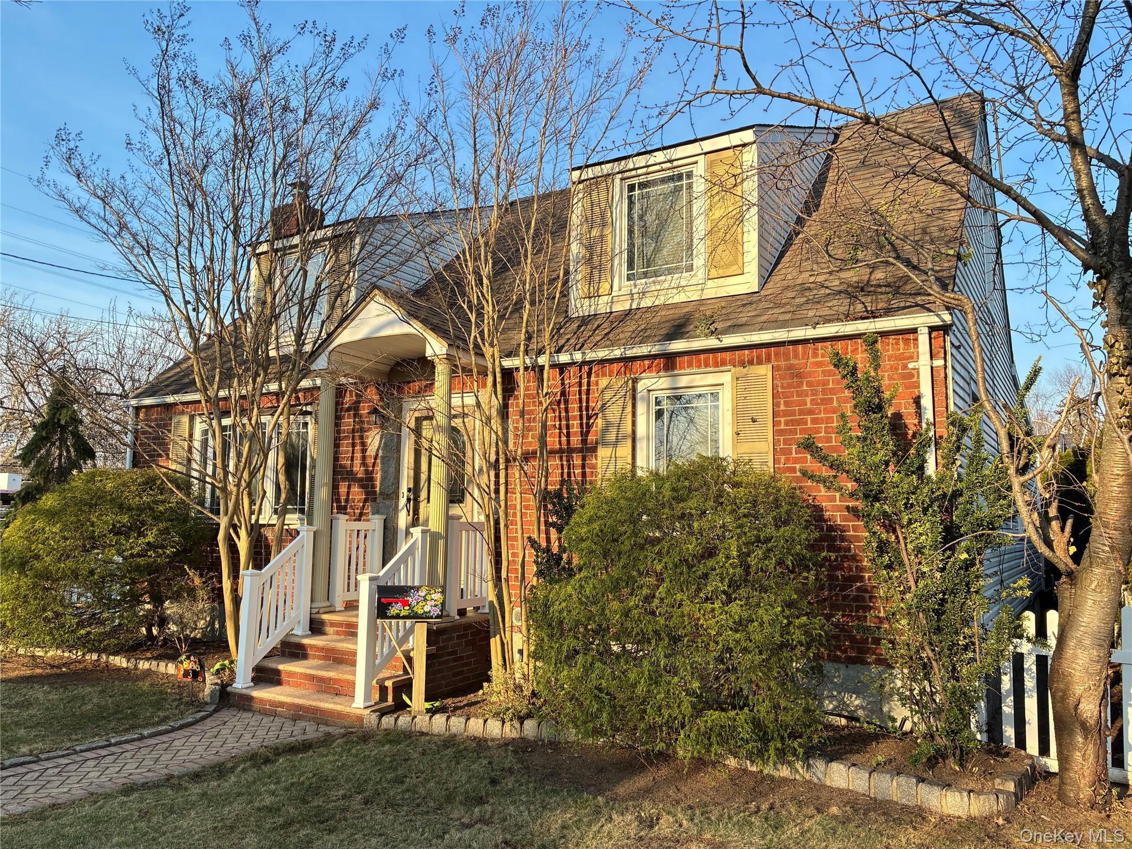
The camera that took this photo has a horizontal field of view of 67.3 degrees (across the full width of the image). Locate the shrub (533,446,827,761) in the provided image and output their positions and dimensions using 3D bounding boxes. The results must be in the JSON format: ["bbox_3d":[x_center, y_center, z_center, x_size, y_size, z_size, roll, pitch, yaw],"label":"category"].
[{"bbox_3d":[0.793,1.255,6.283,2.230,2.000,1.800,-3,-8,32],"label":"shrub"}]

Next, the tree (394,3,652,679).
[{"bbox_3d":[-0.480,-0.928,7.685,2.300,6.580,2.150,1,-7,0],"label":"tree"}]

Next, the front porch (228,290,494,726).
[{"bbox_3d":[-1.831,0.582,8.087,2.000,3.890,1.970,-3,-8,32],"label":"front porch"}]

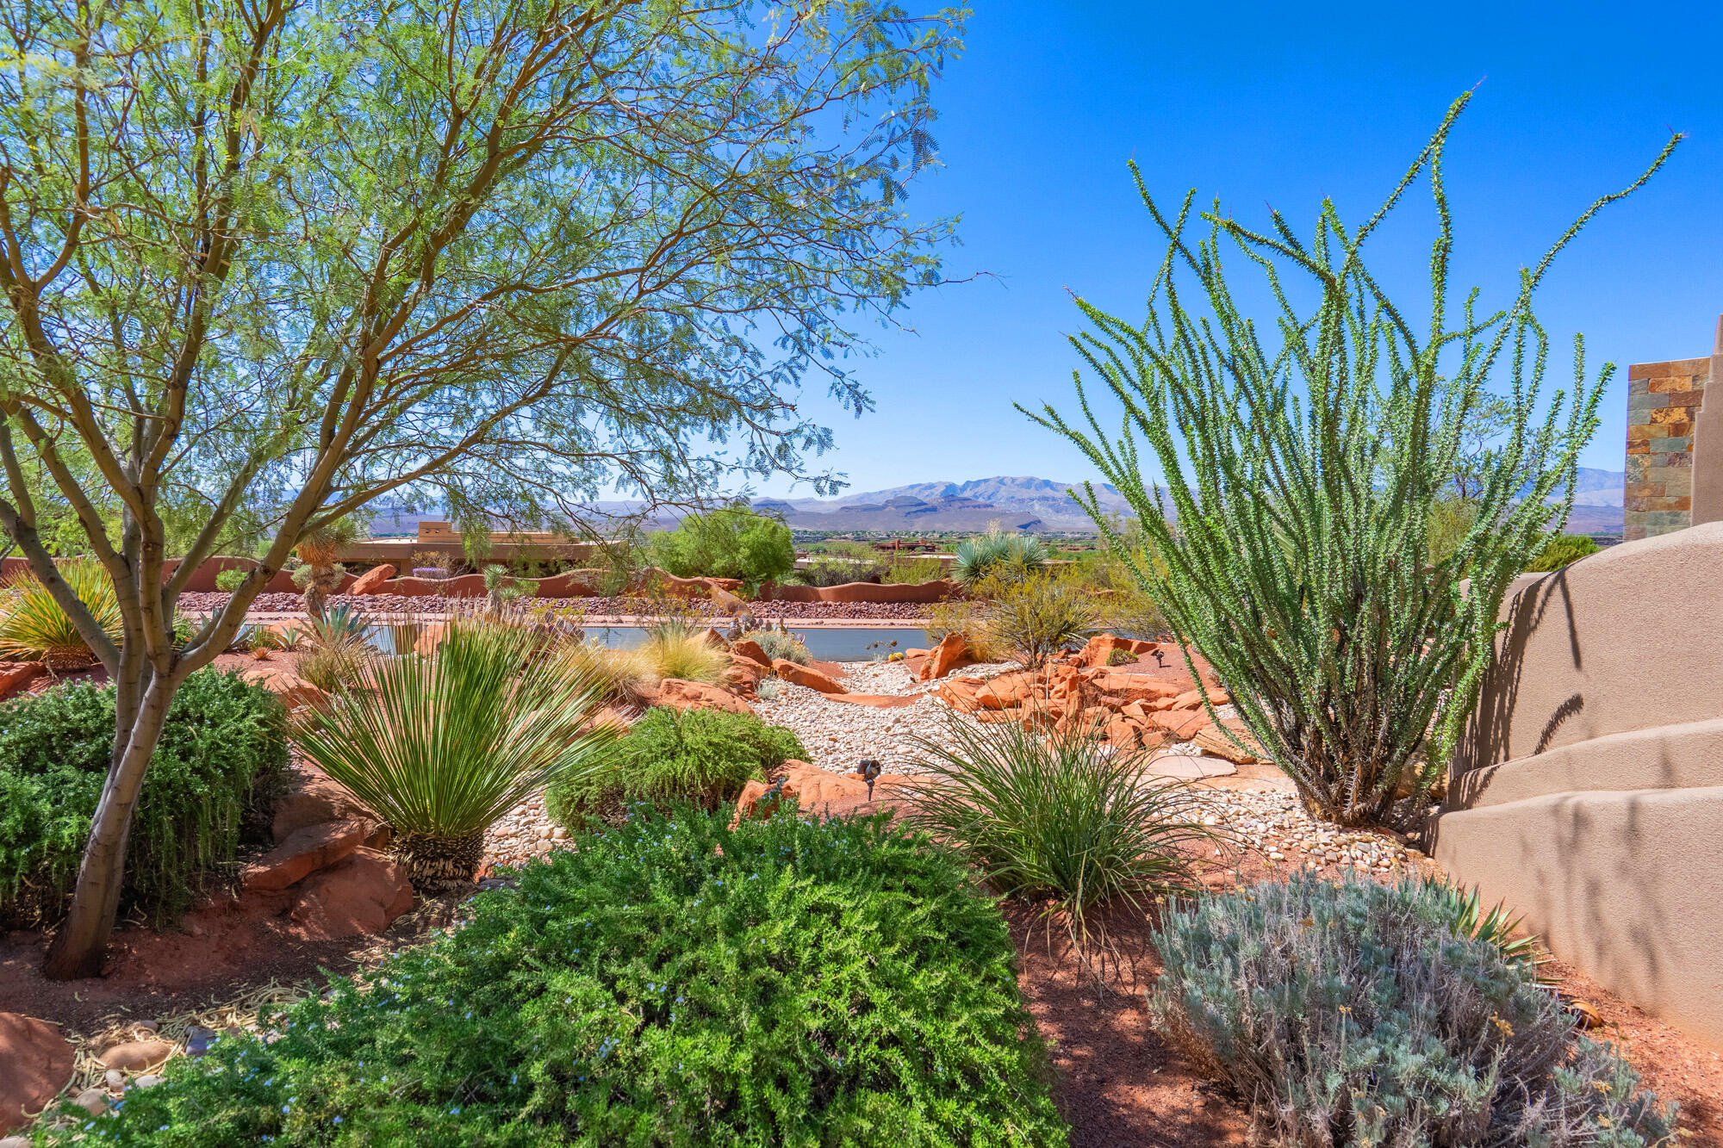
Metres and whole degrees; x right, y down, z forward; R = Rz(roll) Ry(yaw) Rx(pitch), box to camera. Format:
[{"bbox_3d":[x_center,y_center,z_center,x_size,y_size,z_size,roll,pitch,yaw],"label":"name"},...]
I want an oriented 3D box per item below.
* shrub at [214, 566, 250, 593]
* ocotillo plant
[{"bbox_3d":[-20.981,0.179,25.500,1.020,0.870,1.000,0,3,0],"label":"shrub"},{"bbox_3d":[2.513,-0.650,4.350,3.000,3.950,2.800,0,3,0],"label":"ocotillo plant"}]

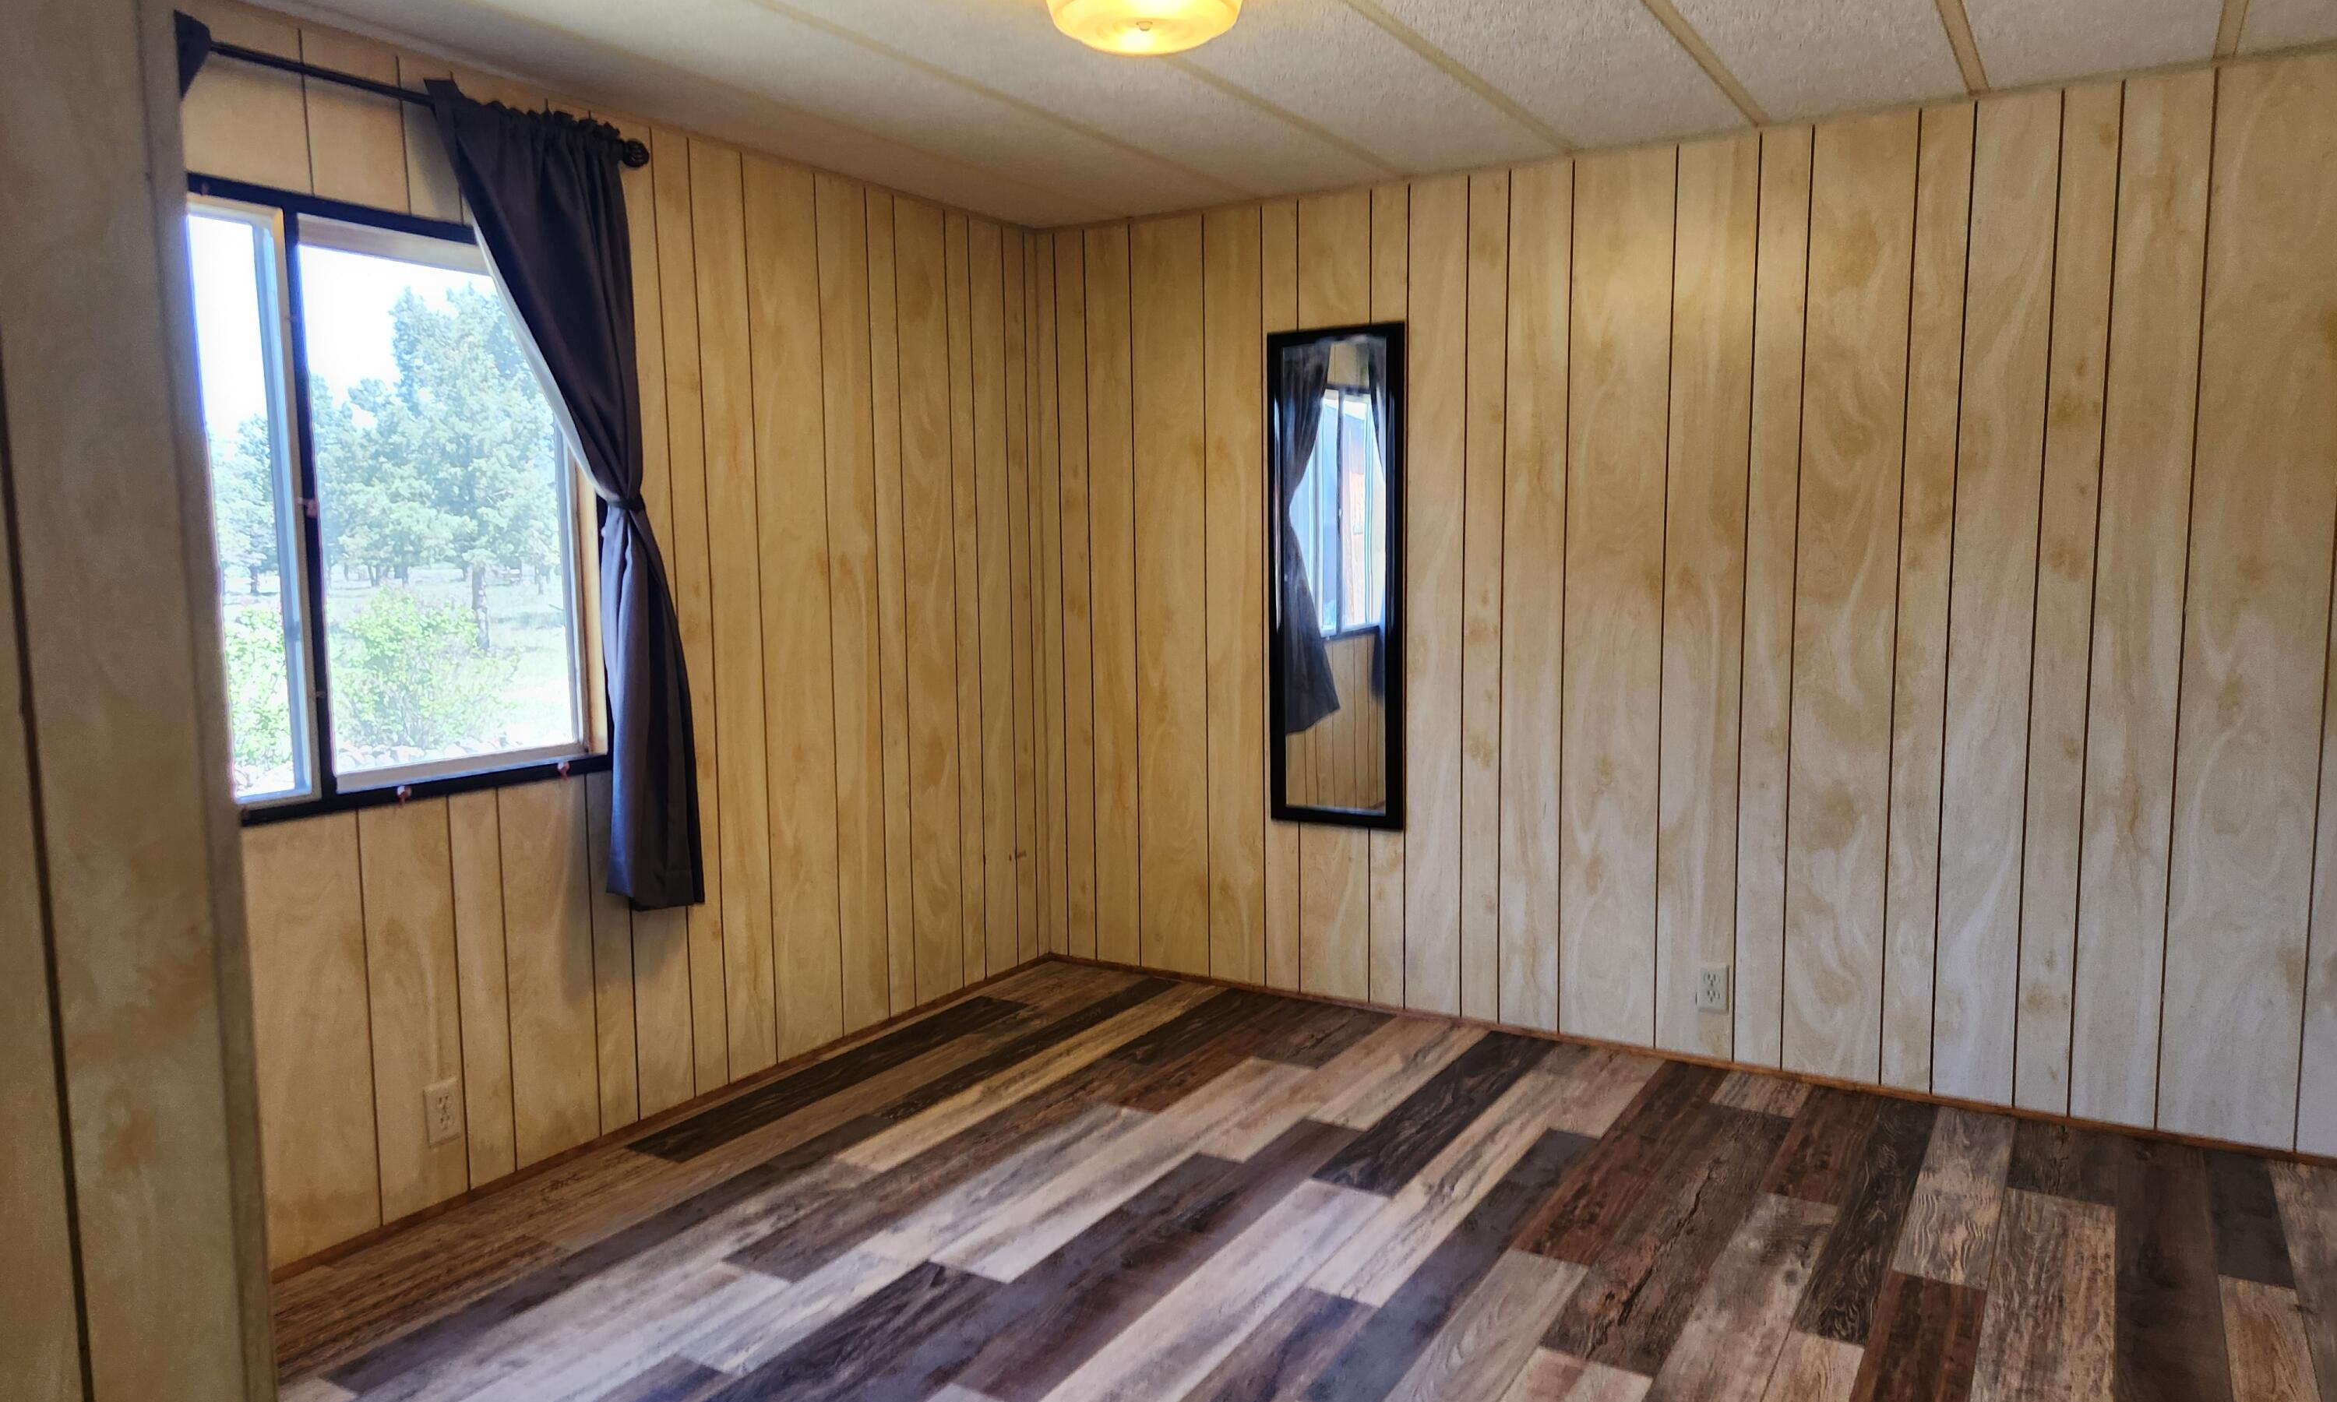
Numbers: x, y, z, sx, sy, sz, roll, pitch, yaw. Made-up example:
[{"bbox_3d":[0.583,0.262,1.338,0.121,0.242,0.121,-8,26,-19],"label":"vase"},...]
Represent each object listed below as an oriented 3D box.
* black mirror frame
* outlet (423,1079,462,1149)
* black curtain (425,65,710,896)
[{"bbox_3d":[0.429,-0.310,4.025,0.380,1.283,0.022,3,7,31],"label":"black mirror frame"},{"bbox_3d":[-1.370,0.780,2.942,0.008,0.113,0.070,3,7,31],"label":"outlet"},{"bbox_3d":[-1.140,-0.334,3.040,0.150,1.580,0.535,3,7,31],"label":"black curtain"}]

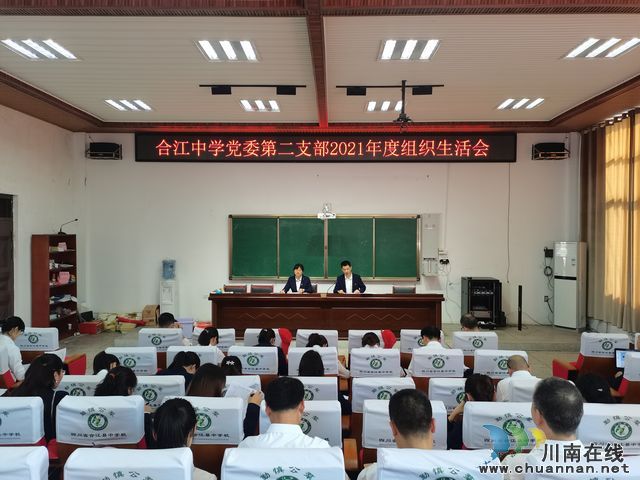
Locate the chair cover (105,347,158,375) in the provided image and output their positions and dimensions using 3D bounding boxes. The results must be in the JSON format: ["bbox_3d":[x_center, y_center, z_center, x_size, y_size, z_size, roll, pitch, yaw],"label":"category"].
[{"bbox_3d":[-1.796,1.152,4.623,0.465,0.240,0.130,0,1,2],"label":"chair cover"}]

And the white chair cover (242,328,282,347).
[{"bbox_3d":[-0.575,1.042,4.935,0.410,0.240,0.120,0,1,1],"label":"white chair cover"}]

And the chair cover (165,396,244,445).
[{"bbox_3d":[-0.630,0.973,2.576,0.440,0.245,0.120,0,1,1],"label":"chair cover"}]

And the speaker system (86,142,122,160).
[{"bbox_3d":[-4.281,-1.758,9.550,0.660,0.310,0.320,0,1,1],"label":"speaker system"}]

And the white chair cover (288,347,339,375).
[{"bbox_3d":[-0.060,1.153,4.574,0.465,0.240,0.130,0,1,2],"label":"white chair cover"}]

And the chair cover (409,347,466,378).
[{"bbox_3d":[1.020,1.063,4.154,0.440,0.245,0.120,0,1,1],"label":"chair cover"}]

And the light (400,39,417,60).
[{"bbox_3d":[1.069,-2.281,5.762,0.110,0.050,0.620,0,1,2],"label":"light"}]

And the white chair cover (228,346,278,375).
[{"bbox_3d":[-0.625,1.149,4.590,0.465,0.240,0.130,0,1,2],"label":"white chair cover"}]

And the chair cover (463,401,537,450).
[{"bbox_3d":[1.089,1.089,2.851,0.480,0.250,0.130,0,1,2],"label":"chair cover"}]

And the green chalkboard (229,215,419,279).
[{"bbox_3d":[0.115,0.168,9.984,3.980,1.350,0.100,0,1,2],"label":"green chalkboard"}]

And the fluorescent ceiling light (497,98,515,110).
[{"bbox_3d":[3.020,-2.204,7.788,0.120,0.060,0.570,0,1,2],"label":"fluorescent ceiling light"}]

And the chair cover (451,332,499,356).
[{"bbox_3d":[1.583,1.051,4.880,0.440,0.240,0.120,0,1,1],"label":"chair cover"}]

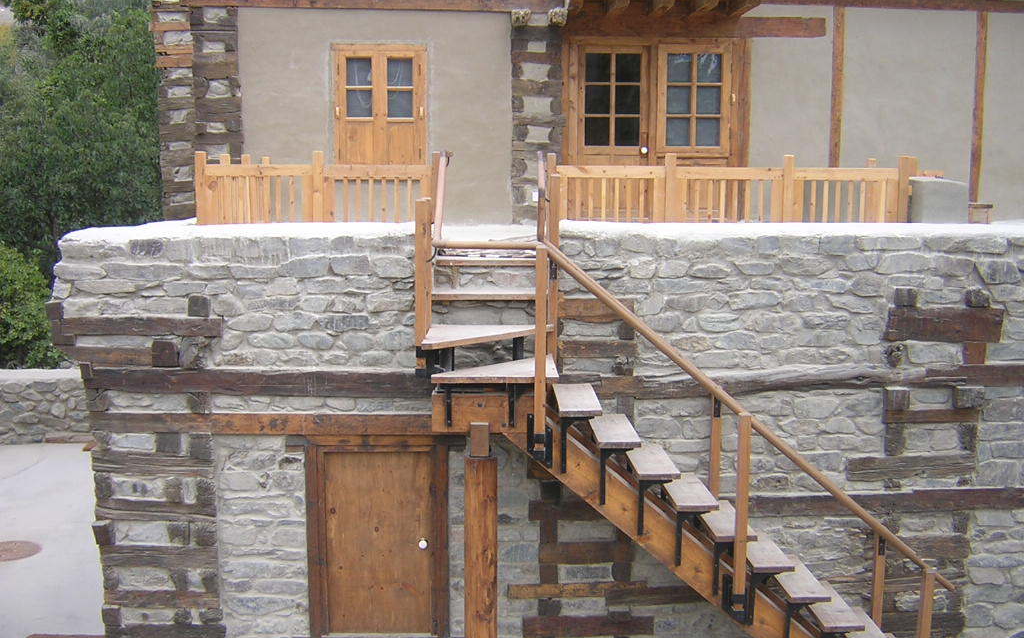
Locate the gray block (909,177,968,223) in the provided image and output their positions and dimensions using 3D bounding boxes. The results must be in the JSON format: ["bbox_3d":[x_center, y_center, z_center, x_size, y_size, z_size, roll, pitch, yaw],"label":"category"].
[{"bbox_3d":[3.708,-1.003,9.335,0.466,0.427,0.320,0,8,-1],"label":"gray block"}]

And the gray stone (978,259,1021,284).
[{"bbox_3d":[3.983,-0.401,8.796,0.352,0.197,0.211,0,8,-3],"label":"gray stone"}]

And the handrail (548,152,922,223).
[{"bbox_3d":[1.841,-1.041,8.829,3.102,0.638,0.134,0,8,-3],"label":"handrail"}]

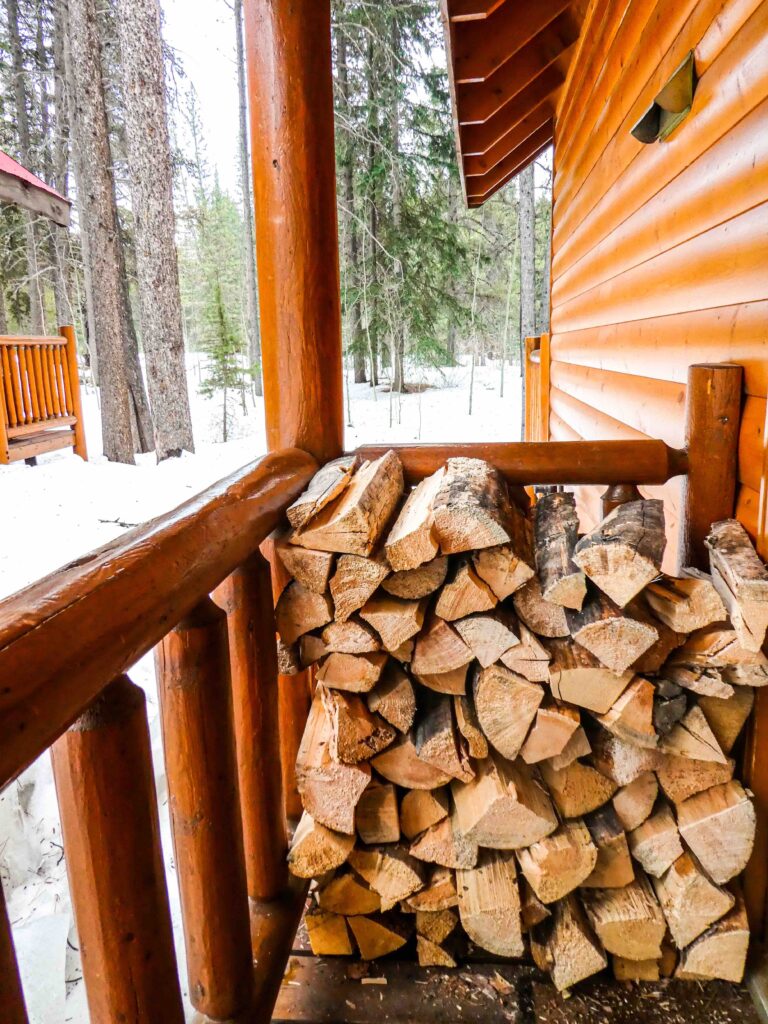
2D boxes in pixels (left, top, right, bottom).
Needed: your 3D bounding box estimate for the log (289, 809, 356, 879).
[{"bbox_3d":[-0.091,0.576,1.479,0.123,0.118,0.380,0,13,7],"label":"log"}]

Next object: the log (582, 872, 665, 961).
[{"bbox_3d":[0.428,0.653,1.349,0.114,0.091,0.390,0,13,7],"label":"log"}]

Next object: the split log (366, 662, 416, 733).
[{"bbox_3d":[0.037,0.272,1.378,0.082,0.118,0.400,0,13,7],"label":"split log"}]

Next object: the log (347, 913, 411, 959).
[{"bbox_3d":[0.016,0.718,1.476,0.117,0.101,0.410,0,13,8],"label":"log"}]

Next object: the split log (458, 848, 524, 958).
[{"bbox_3d":[0.211,0.671,1.417,0.112,0.116,0.410,0,13,8],"label":"split log"}]

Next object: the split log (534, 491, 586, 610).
[{"bbox_3d":[0.313,0.063,1.260,0.080,0.068,0.373,1,19,11],"label":"split log"}]

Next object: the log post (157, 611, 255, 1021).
[{"bbox_3d":[-0.238,0.433,0.998,0.088,0.639,0.088,2,13,7],"label":"log post"}]

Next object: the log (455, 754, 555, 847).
[{"bbox_3d":[0.244,0.485,1.431,0.166,0.114,0.420,0,13,7],"label":"log"}]

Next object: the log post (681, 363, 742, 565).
[{"bbox_3d":[0.683,0.225,1.541,0.110,1.053,0.110,0,13,7],"label":"log post"}]

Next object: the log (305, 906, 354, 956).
[{"bbox_3d":[-0.079,0.768,1.569,0.095,0.096,0.420,0,13,7],"label":"log"}]

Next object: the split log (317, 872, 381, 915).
[{"bbox_3d":[-0.038,0.645,1.483,0.118,0.089,0.410,0,13,8],"label":"split log"}]

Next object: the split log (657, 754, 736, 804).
[{"bbox_3d":[0.527,0.386,1.343,0.119,0.096,0.400,0,13,7],"label":"split log"}]

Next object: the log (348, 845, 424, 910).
[{"bbox_3d":[0.024,0.600,1.415,0.109,0.119,0.380,-1,13,3],"label":"log"}]

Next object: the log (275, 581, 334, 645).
[{"bbox_3d":[-0.113,0.133,1.448,0.104,0.112,0.420,0,13,7],"label":"log"}]

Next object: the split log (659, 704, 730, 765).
[{"bbox_3d":[0.529,0.321,1.341,0.105,0.106,0.380,0,13,7],"label":"split log"}]

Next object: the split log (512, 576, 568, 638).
[{"bbox_3d":[0.272,0.103,1.300,0.091,0.102,0.410,0,13,8],"label":"split log"}]

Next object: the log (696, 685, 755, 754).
[{"bbox_3d":[0.592,0.308,1.357,0.091,0.124,0.360,0,13,7],"label":"log"}]

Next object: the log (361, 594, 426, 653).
[{"bbox_3d":[0.042,0.149,1.363,0.106,0.087,0.380,0,13,9],"label":"log"}]

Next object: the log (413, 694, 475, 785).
[{"bbox_3d":[0.117,0.373,1.395,0.100,0.102,0.380,-1,13,4],"label":"log"}]

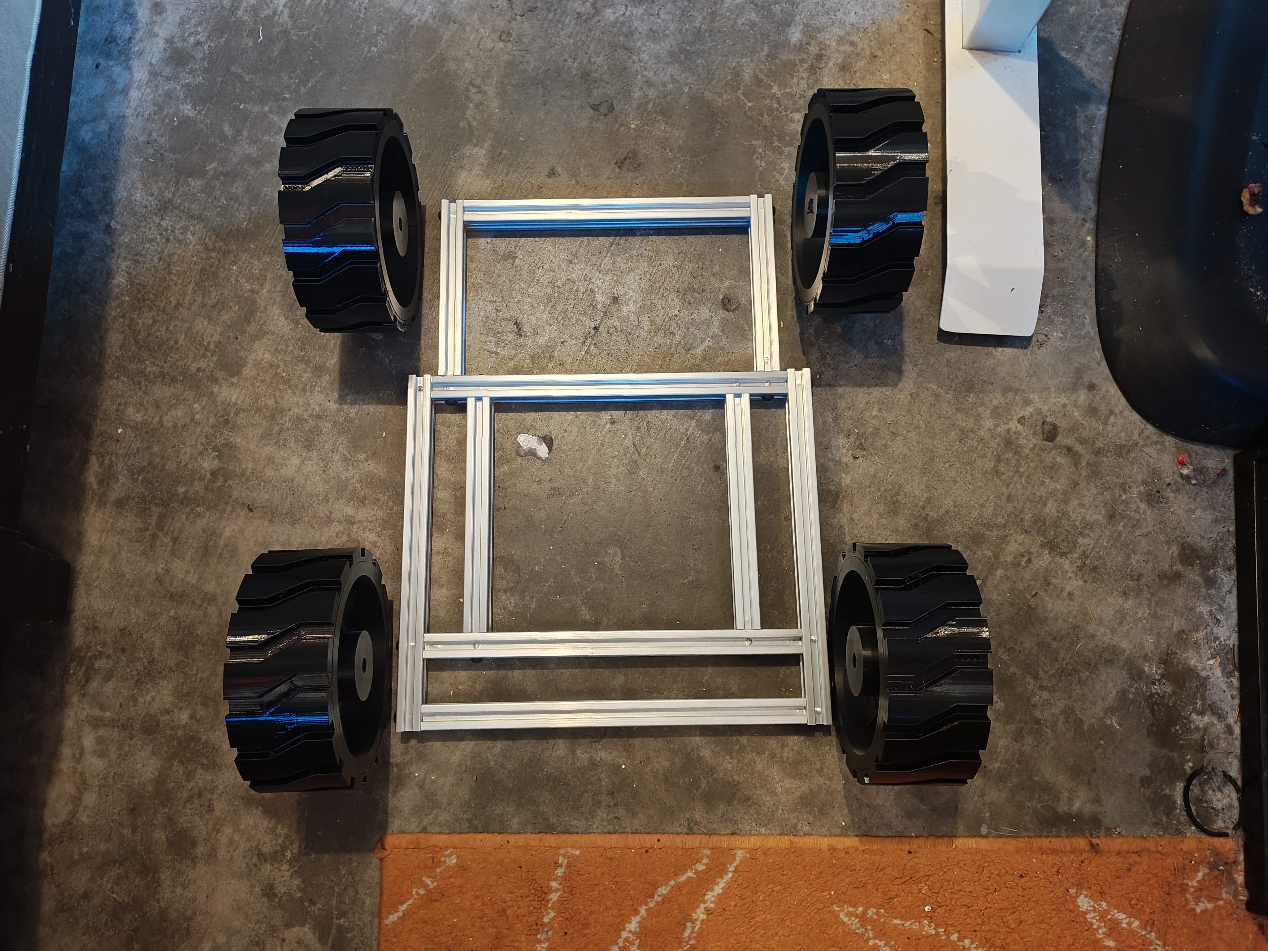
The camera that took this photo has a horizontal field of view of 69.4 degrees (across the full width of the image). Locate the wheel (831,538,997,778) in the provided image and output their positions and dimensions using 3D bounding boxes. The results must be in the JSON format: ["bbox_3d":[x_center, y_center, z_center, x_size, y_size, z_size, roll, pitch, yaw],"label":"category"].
[{"bbox_3d":[0.200,0.139,0.684,0.068,0.176,0.176,0,78,0],"label":"wheel"}]

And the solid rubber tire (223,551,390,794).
[{"bbox_3d":[-0.233,0.143,0.682,0.068,0.176,0.176,-3,78,-1],"label":"solid rubber tire"}]

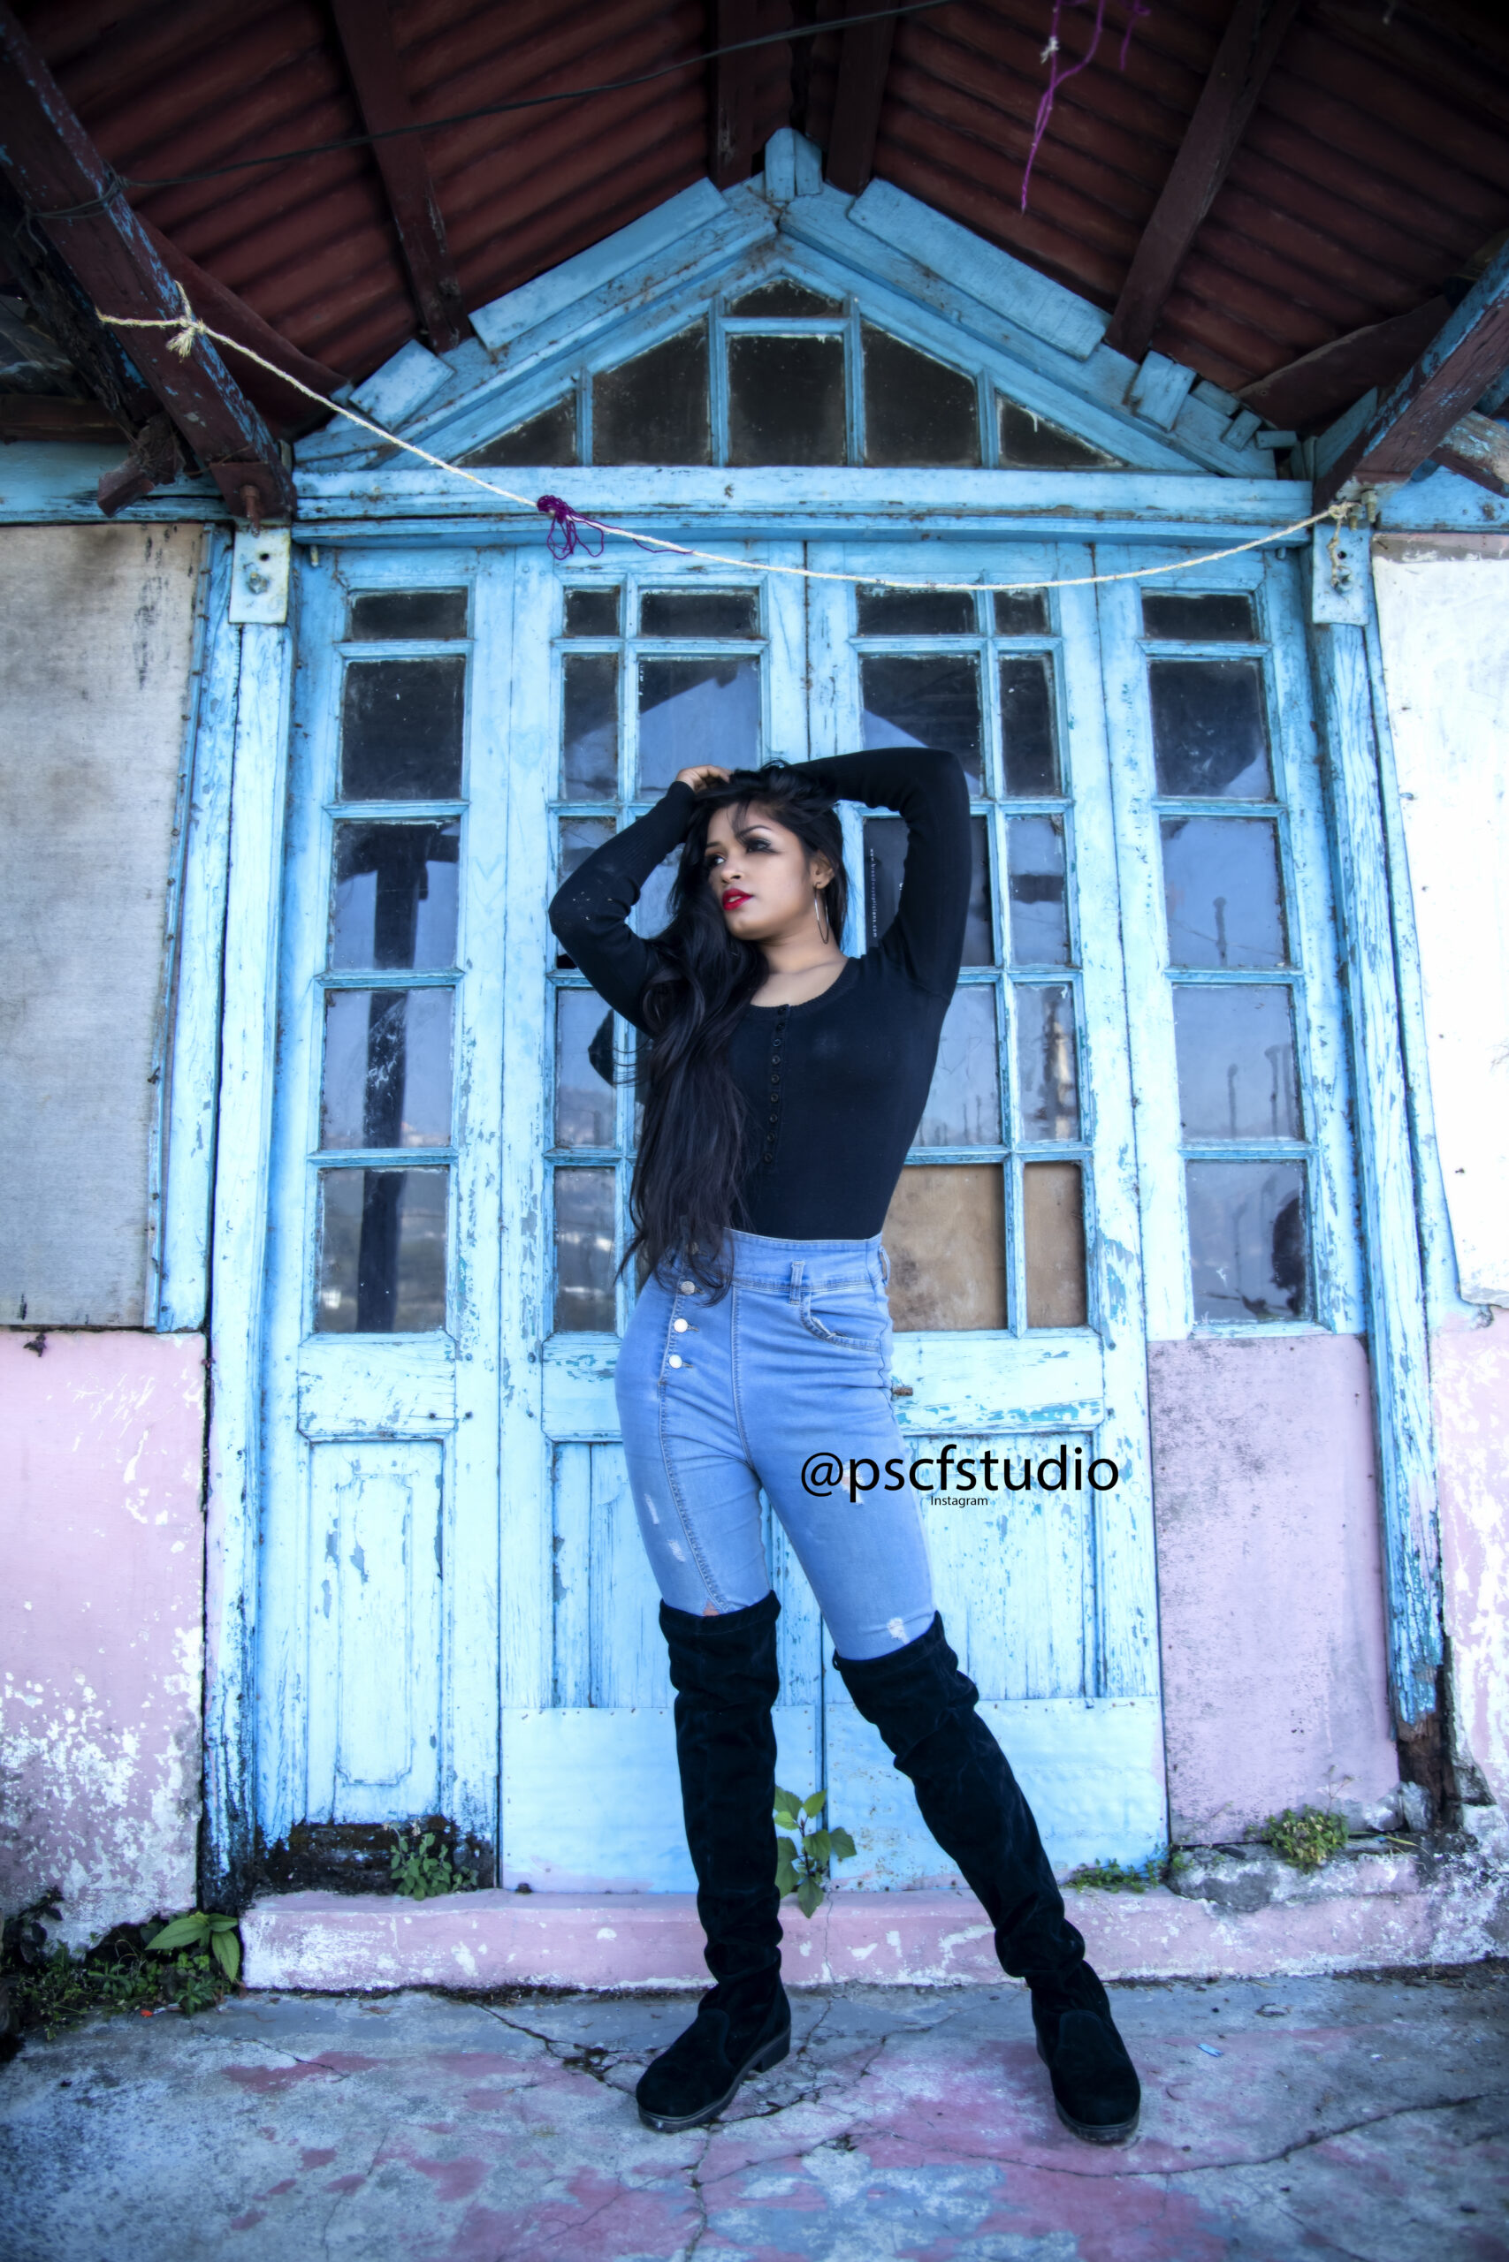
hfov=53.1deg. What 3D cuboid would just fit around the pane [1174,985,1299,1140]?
[{"bbox_3d":[0.771,-0.109,2.405,0.194,0.252,0.020,-1,-10,-1],"label":"pane"}]

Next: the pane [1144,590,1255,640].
[{"bbox_3d":[0.750,-0.864,2.535,0.187,0.084,0.020,-1,-10,-1],"label":"pane"}]

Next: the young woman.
[{"bbox_3d":[0.105,0.292,1.863,0.639,1.636,0.377,-4,-10,18],"label":"young woman"}]

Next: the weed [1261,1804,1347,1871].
[{"bbox_3d":[0.783,1.004,2.142,0.120,0.074,0.090,-1,-10,-1],"label":"weed"}]

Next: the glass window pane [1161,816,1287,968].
[{"bbox_3d":[0.764,-0.387,2.453,0.192,0.256,0.020,-1,-10,-1],"label":"glass window pane"}]

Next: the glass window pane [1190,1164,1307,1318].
[{"bbox_3d":[0.775,0.172,2.357,0.187,0.253,0.020,-1,-10,-1],"label":"glass window pane"}]

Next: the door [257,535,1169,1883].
[{"bbox_3d":[-0.067,0.053,2.340,1.296,2.071,0.080,0,-9,-1],"label":"door"}]

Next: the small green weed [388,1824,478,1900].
[{"bbox_3d":[-0.452,1.030,2.126,0.122,0.087,0.080,-1,-10,-1],"label":"small green weed"}]

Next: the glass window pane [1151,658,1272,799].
[{"bbox_3d":[0.757,-0.668,2.502,0.189,0.244,0.020,-1,-10,-1],"label":"glass window pane"}]

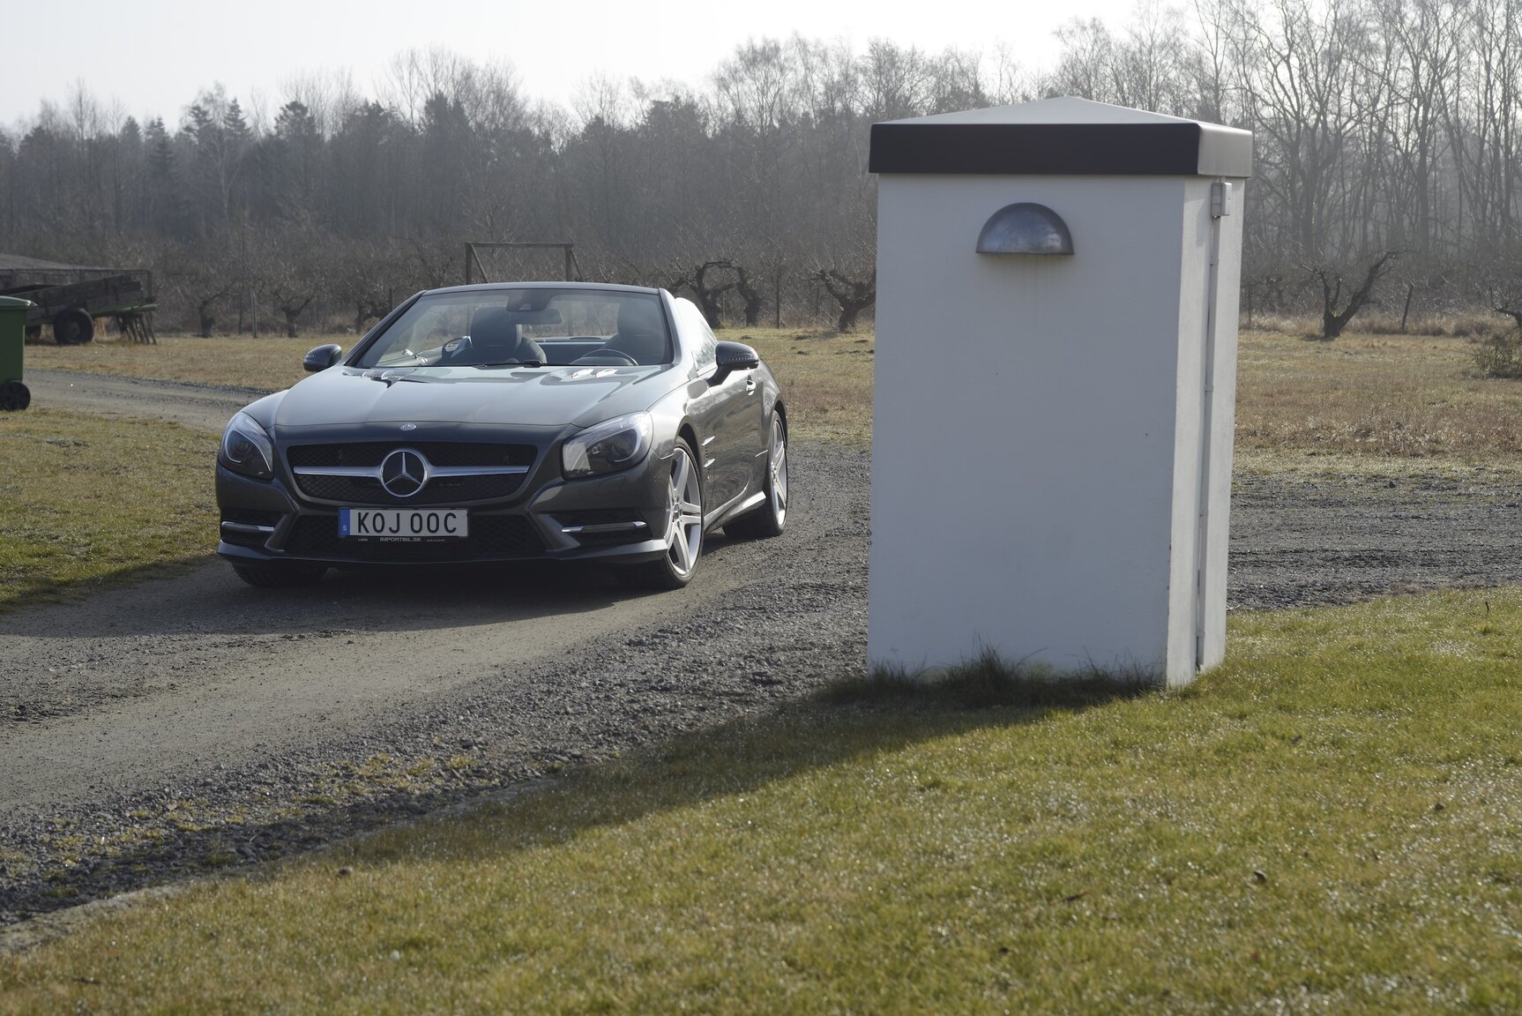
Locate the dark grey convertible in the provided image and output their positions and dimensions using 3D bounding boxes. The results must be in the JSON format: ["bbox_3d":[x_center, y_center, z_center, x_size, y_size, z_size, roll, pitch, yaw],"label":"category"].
[{"bbox_3d":[-1.002,-0.420,13.746,2.000,1.300,4.615,0,4,10],"label":"dark grey convertible"}]

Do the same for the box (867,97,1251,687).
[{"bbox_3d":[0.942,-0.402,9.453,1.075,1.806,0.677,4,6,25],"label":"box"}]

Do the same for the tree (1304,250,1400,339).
[{"bbox_3d":[13.029,-4.714,65.000,2.100,1.930,1.700,0,4,0],"label":"tree"}]

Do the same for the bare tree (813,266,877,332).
[{"bbox_3d":[2.210,-5.035,71.000,1.950,1.680,1.700,0,4,0],"label":"bare tree"}]

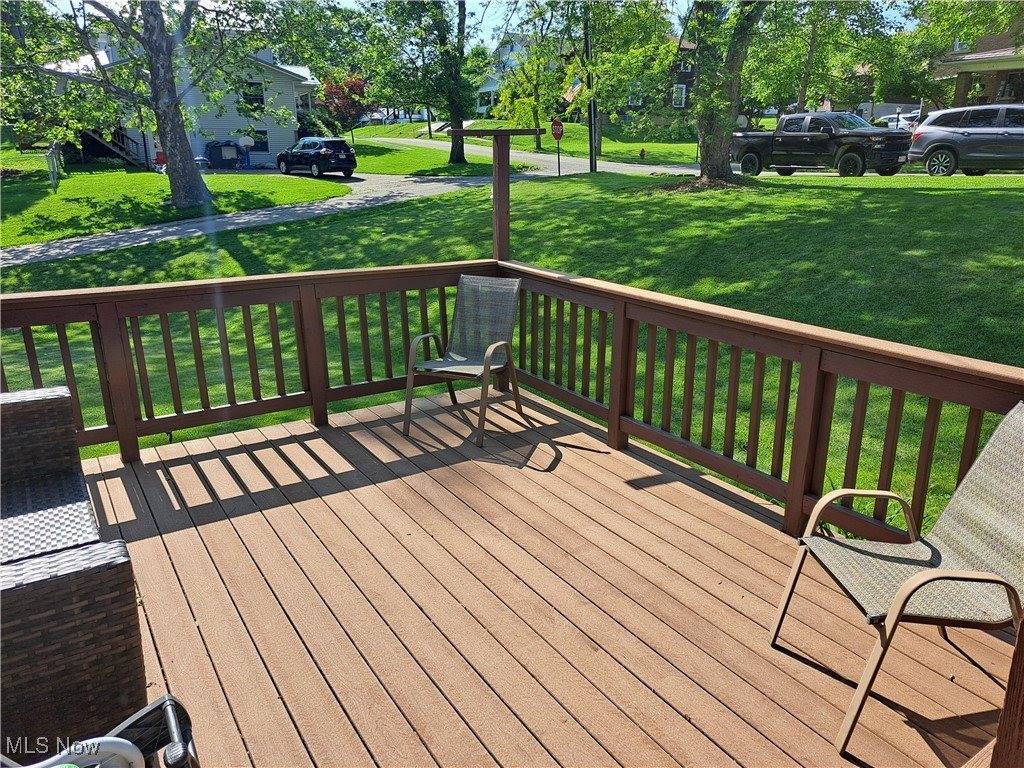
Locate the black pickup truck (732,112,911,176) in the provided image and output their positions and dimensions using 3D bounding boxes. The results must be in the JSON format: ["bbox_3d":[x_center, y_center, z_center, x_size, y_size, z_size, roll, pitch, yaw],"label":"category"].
[{"bbox_3d":[9.830,-7.615,22.919,2.060,1.970,5.900,-11,21,-30],"label":"black pickup truck"}]

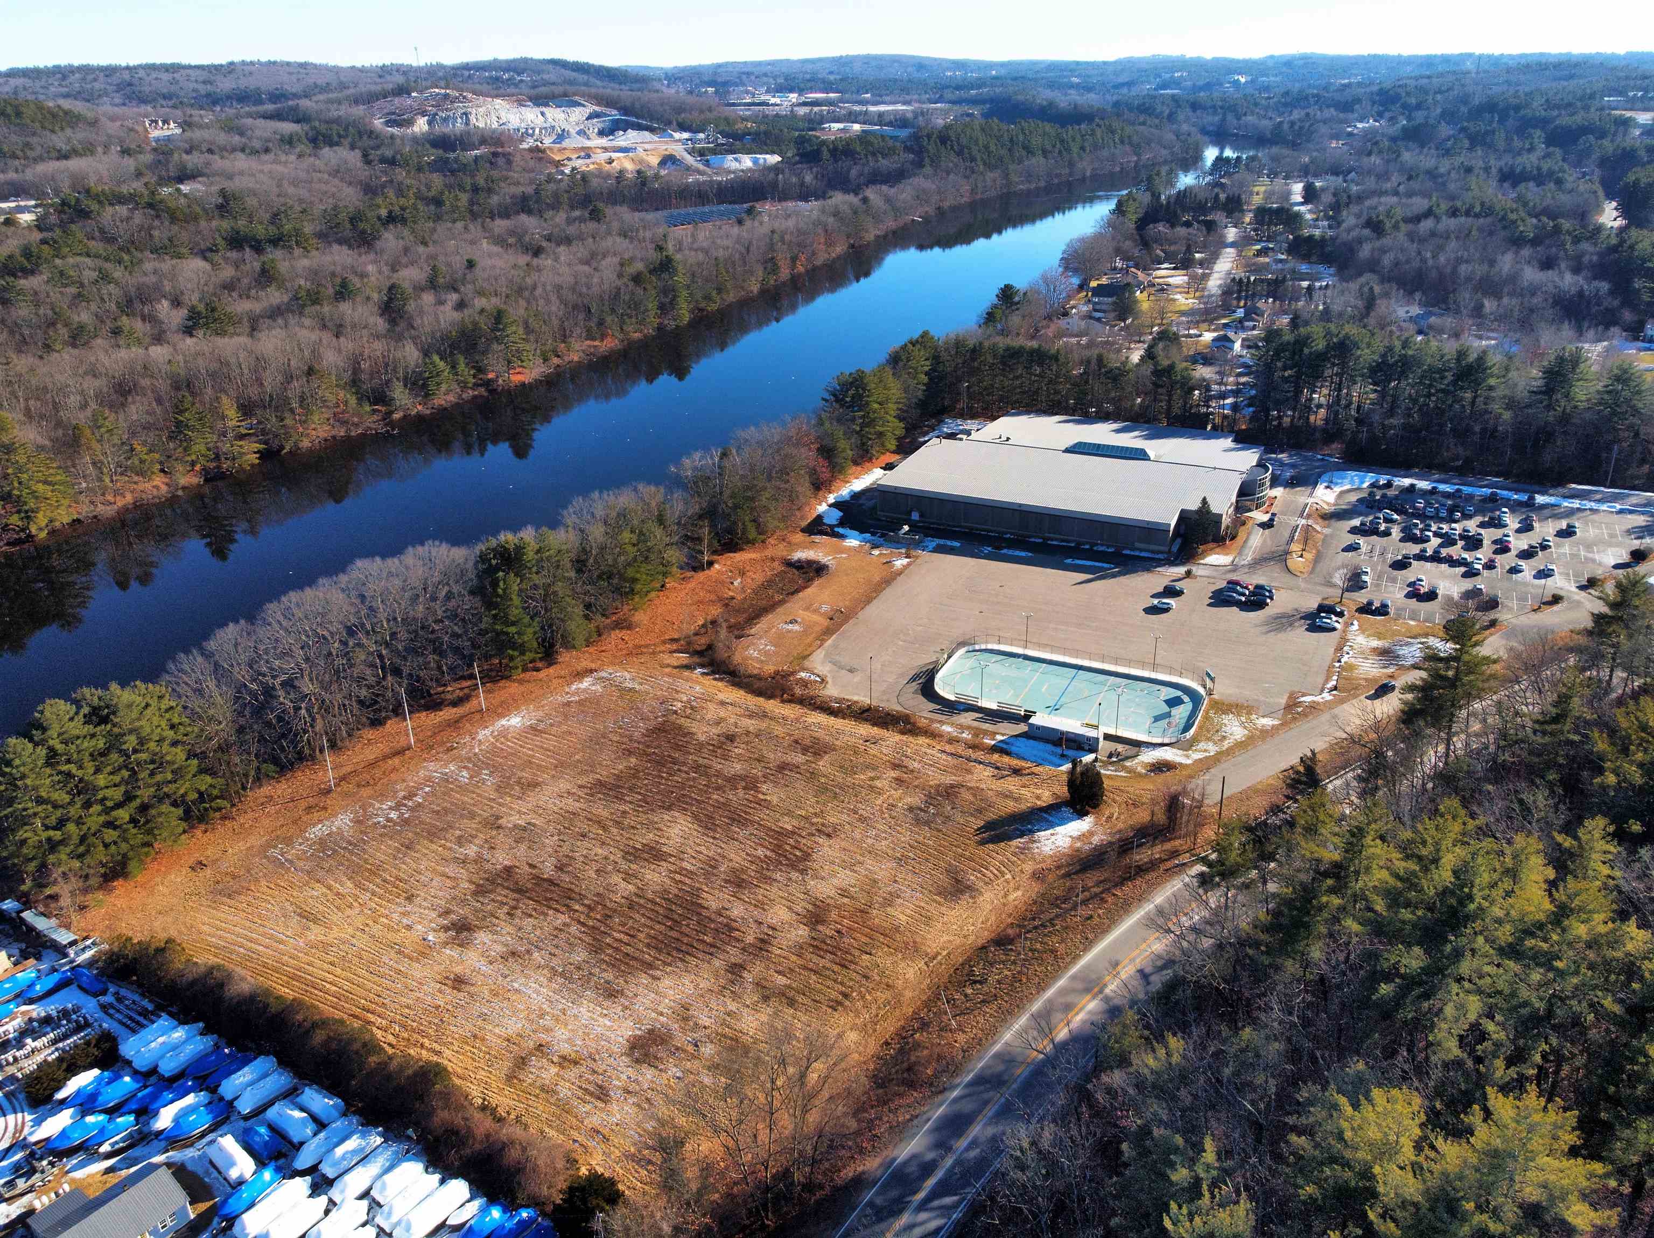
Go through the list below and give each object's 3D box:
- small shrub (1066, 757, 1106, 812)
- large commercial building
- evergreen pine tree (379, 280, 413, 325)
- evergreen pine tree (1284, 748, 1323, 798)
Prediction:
[{"bbox_3d":[38.763,24.320,172.030,5.300,8.000,5.300,0,26,0],"label":"small shrub"},{"bbox_3d":[68.019,-38.648,300.743,86.000,10.000,79.000,11,28,22],"label":"large commercial building"},{"bbox_3d":[-171.524,-125.194,461.112,11.500,19.000,11.500,0,26,0],"label":"evergreen pine tree"},{"bbox_3d":[71.225,23.086,171.295,5.100,7.400,5.100,0,26,0],"label":"evergreen pine tree"}]

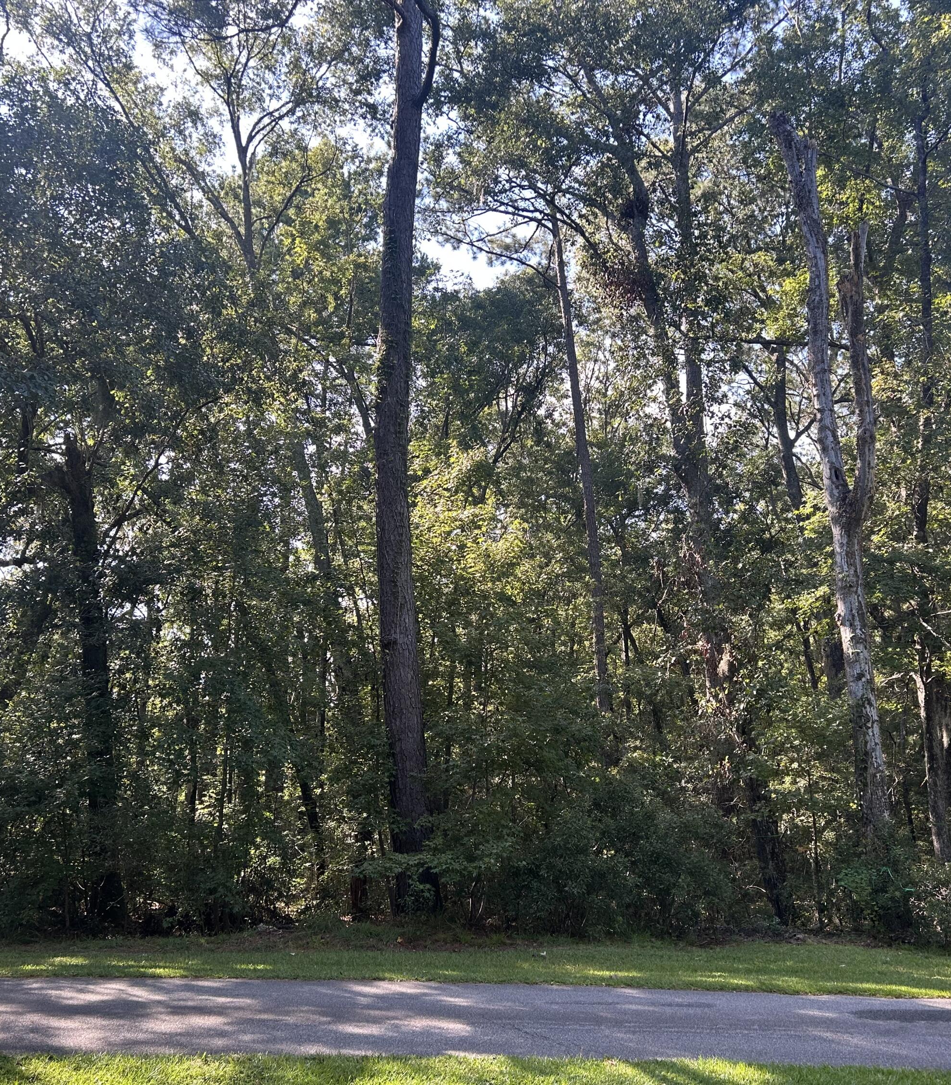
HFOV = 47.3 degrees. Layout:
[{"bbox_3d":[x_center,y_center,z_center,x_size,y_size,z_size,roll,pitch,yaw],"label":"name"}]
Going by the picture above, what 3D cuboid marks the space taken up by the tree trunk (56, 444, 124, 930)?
[{"bbox_3d":[-5.775,1.880,16.226,0.506,7.408,0.456,-3,-14,-20],"label":"tree trunk"}]

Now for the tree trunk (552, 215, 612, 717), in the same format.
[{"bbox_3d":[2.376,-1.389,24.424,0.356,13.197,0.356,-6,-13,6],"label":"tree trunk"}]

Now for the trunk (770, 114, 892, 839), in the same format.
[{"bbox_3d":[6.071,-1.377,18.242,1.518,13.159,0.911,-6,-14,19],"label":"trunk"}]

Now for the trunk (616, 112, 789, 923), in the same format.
[{"bbox_3d":[3.543,-0.963,17.443,0.998,13.512,0.699,-9,-13,12],"label":"trunk"}]

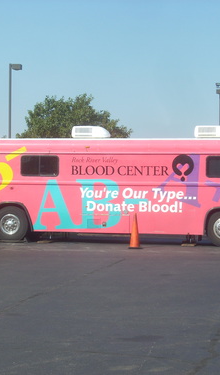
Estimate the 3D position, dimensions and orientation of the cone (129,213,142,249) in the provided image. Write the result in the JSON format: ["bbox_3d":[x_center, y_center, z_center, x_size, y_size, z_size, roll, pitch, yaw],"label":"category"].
[{"bbox_3d":[0.662,1.124,24.000,0.370,0.914,0.370,0,0,-6],"label":"cone"}]

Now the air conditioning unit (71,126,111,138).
[{"bbox_3d":[-0.520,-1.610,27.000,1.060,0.350,0.720,0,0,14],"label":"air conditioning unit"}]

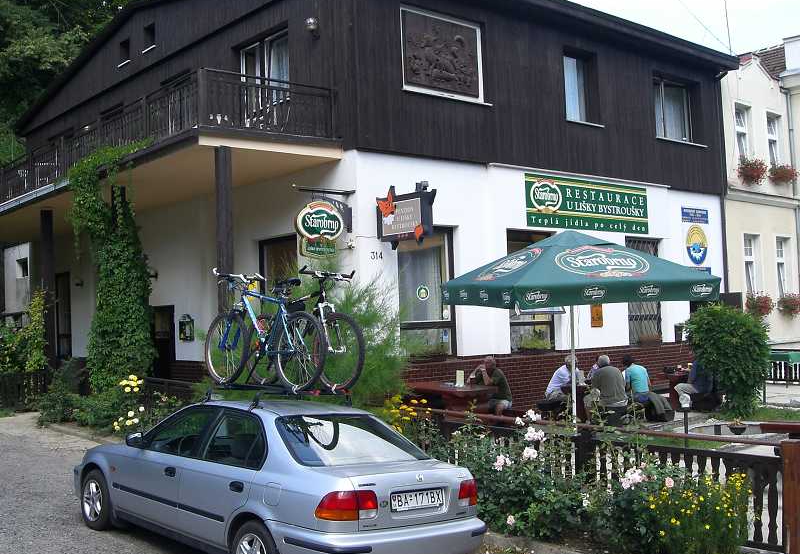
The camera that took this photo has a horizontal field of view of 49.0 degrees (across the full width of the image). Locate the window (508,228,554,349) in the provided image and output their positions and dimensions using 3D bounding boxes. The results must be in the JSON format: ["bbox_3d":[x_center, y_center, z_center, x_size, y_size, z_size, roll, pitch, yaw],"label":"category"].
[{"bbox_3d":[2.643,0.274,17.799,1.440,2.420,0.150,1,-5,-40],"label":"window"}]

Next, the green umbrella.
[{"bbox_3d":[2.537,0.851,12.943,3.000,3.060,3.000,-1,-2,-14],"label":"green umbrella"}]

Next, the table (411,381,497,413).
[{"bbox_3d":[0.743,2.156,14.111,0.800,0.750,1.800,1,-5,-40],"label":"table"}]

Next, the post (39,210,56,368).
[{"bbox_3d":[-7.610,0.664,19.065,0.210,4.250,0.210,1,-5,-40],"label":"post"}]

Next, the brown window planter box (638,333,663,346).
[{"bbox_3d":[5.483,1.291,18.986,0.750,0.270,0.250,0,-3,-41],"label":"brown window planter box"}]

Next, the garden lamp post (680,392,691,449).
[{"bbox_3d":[3.680,1.899,11.312,0.140,0.770,0.140,0,-3,-41],"label":"garden lamp post"}]

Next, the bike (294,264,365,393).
[{"bbox_3d":[-0.890,0.475,8.033,0.600,1.060,1.760,6,-5,-45],"label":"bike"}]

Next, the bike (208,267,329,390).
[{"bbox_3d":[-1.192,0.456,7.658,0.580,1.030,1.740,6,-5,-45],"label":"bike"}]

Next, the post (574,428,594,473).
[{"bbox_3d":[1.926,2.074,9.069,0.130,0.990,0.130,1,-5,-41],"label":"post"}]

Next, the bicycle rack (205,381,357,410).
[{"bbox_3d":[-1.038,1.063,7.778,1.200,0.210,1.500,6,-5,-45],"label":"bicycle rack"}]

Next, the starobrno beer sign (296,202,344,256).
[{"bbox_3d":[-1.350,-0.789,14.599,0.900,0.920,0.130,1,-5,-40],"label":"starobrno beer sign"}]

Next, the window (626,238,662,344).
[{"bbox_3d":[5.276,0.307,19.004,1.200,2.280,0.150,0,-3,-41],"label":"window"}]

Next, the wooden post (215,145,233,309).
[{"bbox_3d":[-2.568,0.326,12.889,0.180,4.400,0.180,0,-3,-41],"label":"wooden post"}]

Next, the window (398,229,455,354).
[{"bbox_3d":[0.468,0.259,14.901,1.200,2.150,0.150,0,-3,-41],"label":"window"}]

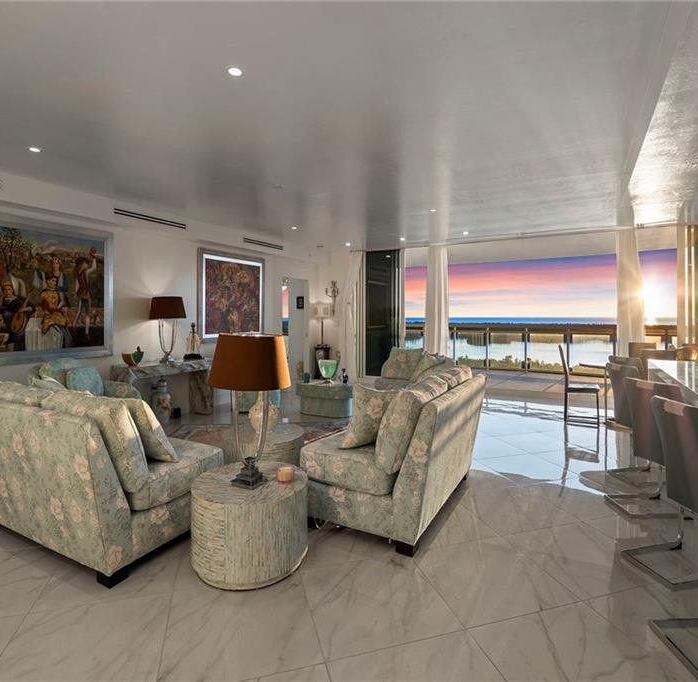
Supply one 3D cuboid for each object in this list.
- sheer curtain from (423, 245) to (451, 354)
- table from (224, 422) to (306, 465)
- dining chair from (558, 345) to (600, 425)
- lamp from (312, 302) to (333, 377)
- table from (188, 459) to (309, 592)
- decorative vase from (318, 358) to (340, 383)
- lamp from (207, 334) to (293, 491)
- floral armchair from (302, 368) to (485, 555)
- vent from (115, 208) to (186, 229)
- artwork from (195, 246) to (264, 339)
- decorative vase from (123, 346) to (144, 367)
[{"bbox_3d":[1.534,-0.394,6.969,0.460,2.600,0.170,2,4,29],"label":"sheer curtain"},{"bbox_3d":[-0.684,0.959,3.220,0.650,0.435,0.650,1,2,30],"label":"table"},{"bbox_3d":[3.165,0.546,5.450,0.490,1.020,0.440,1,2,30],"label":"dining chair"},{"bbox_3d":[-0.566,-0.099,8.500,0.480,1.600,0.460,0,2,0],"label":"lamp"},{"bbox_3d":[-0.544,0.985,2.239,0.618,0.428,0.618,2,4,29],"label":"table"},{"bbox_3d":[-0.294,0.432,5.700,0.310,0.380,0.280,-1,2,-30],"label":"decorative vase"},{"bbox_3d":[-0.556,0.379,2.248,0.480,0.830,0.410,1,2,30],"label":"lamp"},{"bbox_3d":[0.400,0.720,2.960,0.890,0.940,1.270,1,2,30],"label":"floral armchair"},{"bbox_3d":[-2.413,-1.492,4.864,0.040,0.080,0.960,2,4,29],"label":"vent"},{"bbox_3d":[-1.857,-0.704,6.420,0.060,1.380,1.400,1,2,30],"label":"artwork"},{"bbox_3d":[-2.544,0.180,4.720,0.150,0.235,0.235,2,4,29],"label":"decorative vase"}]

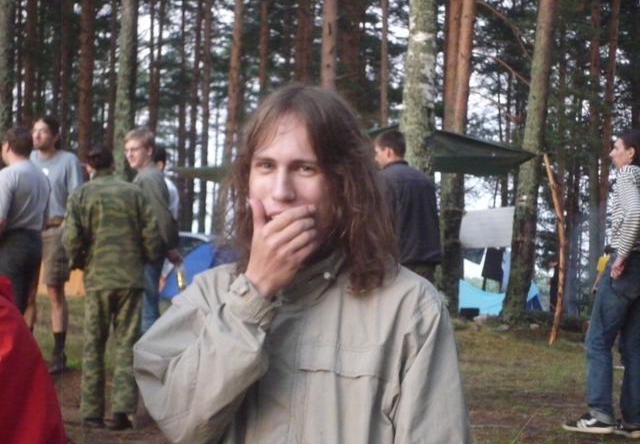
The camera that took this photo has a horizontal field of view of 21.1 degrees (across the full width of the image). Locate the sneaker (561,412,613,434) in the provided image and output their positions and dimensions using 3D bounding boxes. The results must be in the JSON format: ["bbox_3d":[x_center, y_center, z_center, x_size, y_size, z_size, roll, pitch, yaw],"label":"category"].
[{"bbox_3d":[1.577,1.184,10.100,0.295,0.115,0.110,2,2,8],"label":"sneaker"}]

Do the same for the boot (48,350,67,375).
[{"bbox_3d":[-1.885,1.009,12.300,0.100,0.130,0.290,2,2,19],"label":"boot"}]

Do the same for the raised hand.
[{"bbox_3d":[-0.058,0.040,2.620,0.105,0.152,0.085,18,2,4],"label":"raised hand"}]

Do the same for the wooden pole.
[{"bbox_3d":[1.972,0.222,14.400,0.170,1.620,0.110,-2,1,0],"label":"wooden pole"}]

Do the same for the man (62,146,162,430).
[{"bbox_3d":[-1.273,0.400,10.500,0.580,1.740,0.380,1,2,-7],"label":"man"}]

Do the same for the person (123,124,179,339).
[{"bbox_3d":[-1.073,0.309,10.950,0.420,1.790,0.500,1,2,-12],"label":"person"}]

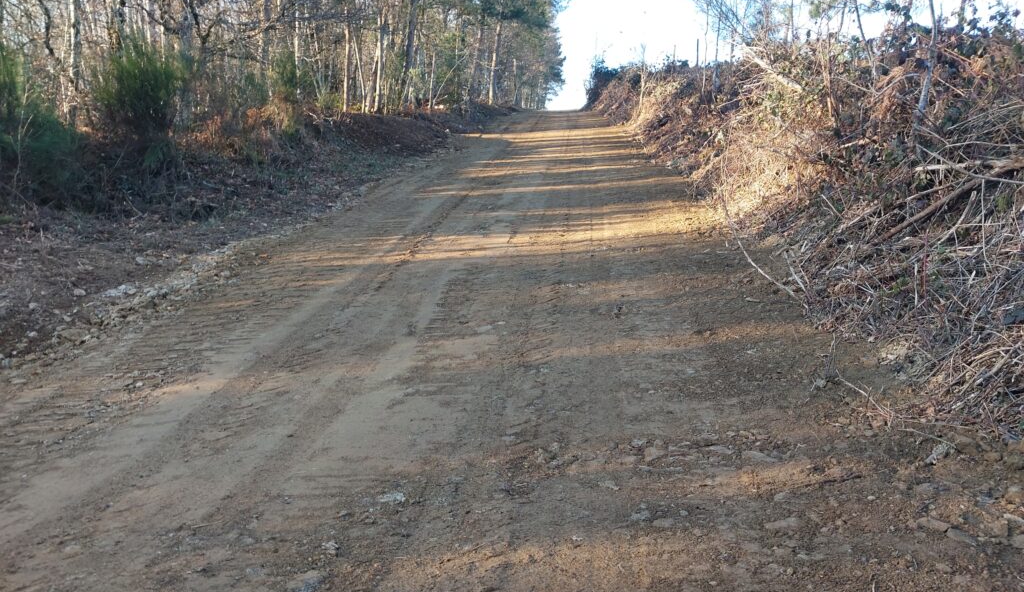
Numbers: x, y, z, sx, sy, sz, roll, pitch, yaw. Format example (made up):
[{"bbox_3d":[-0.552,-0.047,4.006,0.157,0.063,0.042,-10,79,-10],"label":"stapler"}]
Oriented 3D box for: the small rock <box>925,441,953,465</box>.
[{"bbox_3d":[1.807,0.662,3.380,0.120,0.070,0.090,1,12,-5],"label":"small rock"}]

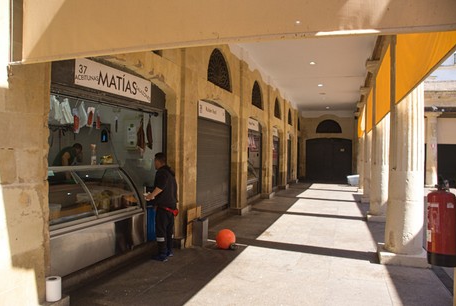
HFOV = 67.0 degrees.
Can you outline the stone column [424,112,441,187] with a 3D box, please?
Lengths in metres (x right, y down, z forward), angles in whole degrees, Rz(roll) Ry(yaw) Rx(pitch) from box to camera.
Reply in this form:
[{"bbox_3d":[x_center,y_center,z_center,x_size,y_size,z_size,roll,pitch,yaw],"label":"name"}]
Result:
[{"bbox_3d":[10.162,-0.160,17.136,0.640,3.680,0.640,0,0,19],"label":"stone column"}]

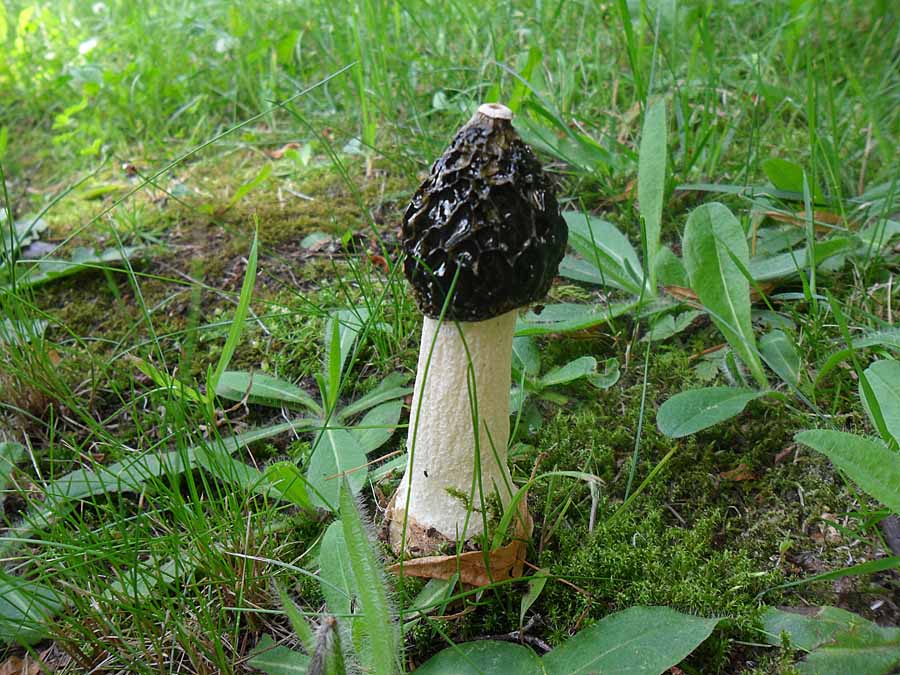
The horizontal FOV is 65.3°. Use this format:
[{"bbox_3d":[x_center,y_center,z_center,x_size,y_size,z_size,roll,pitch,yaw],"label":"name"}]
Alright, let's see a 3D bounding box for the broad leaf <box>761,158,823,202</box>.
[{"bbox_3d":[0.225,-0.103,0.455,0.048,0.007,0.021,33,50,0],"label":"broad leaf"}]

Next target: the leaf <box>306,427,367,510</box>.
[{"bbox_3d":[-0.041,0.044,0.244,0.020,0.006,0.041,-7,37,-11],"label":"leaf"}]

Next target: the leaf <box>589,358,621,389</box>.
[{"bbox_3d":[0.064,0.015,0.288,0.012,0.007,0.012,-11,32,-5],"label":"leaf"}]

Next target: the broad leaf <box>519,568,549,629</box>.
[{"bbox_3d":[0.026,0.081,0.217,0.006,0.003,0.018,16,62,26],"label":"broad leaf"}]

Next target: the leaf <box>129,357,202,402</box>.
[{"bbox_3d":[-0.123,0.018,0.307,0.043,0.004,0.006,23,36,18],"label":"leaf"}]

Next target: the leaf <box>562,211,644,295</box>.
[{"bbox_3d":[0.081,-0.049,0.379,0.022,0.008,0.082,-15,46,-23],"label":"leaf"}]

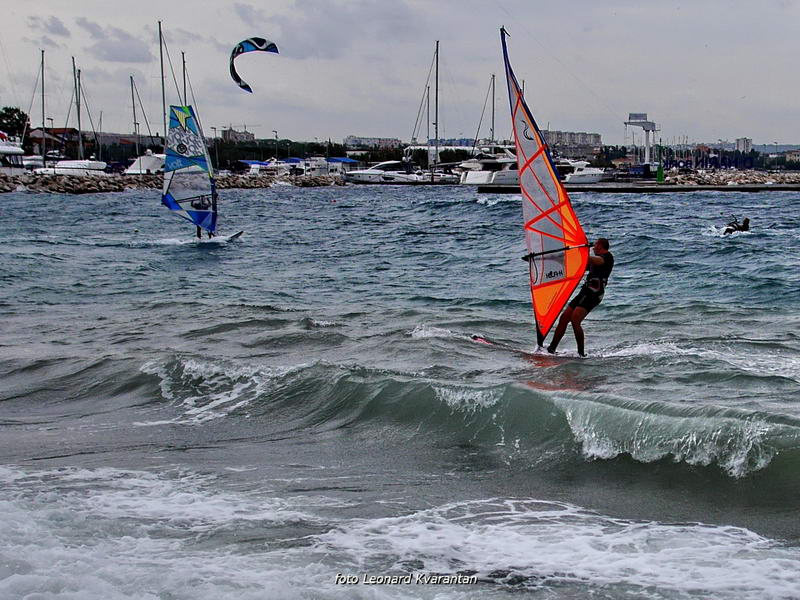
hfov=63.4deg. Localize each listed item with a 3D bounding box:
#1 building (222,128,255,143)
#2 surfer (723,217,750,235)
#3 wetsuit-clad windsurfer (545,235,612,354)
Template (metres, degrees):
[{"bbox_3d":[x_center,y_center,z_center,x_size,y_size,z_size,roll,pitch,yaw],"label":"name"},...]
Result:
[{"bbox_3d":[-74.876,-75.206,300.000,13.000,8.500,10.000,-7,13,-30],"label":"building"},{"bbox_3d":[12.469,-2.766,24.000,0.980,0.620,0.600,1,12,6],"label":"surfer"},{"bbox_3d":[2.574,-0.057,9.300,0.780,1.660,0.600,-4,12,-16],"label":"wetsuit-clad windsurfer"}]

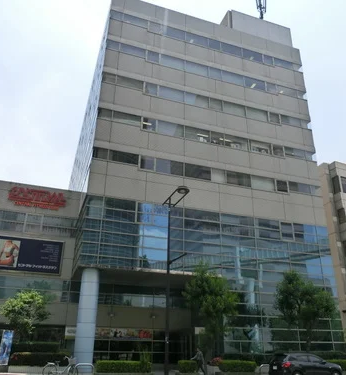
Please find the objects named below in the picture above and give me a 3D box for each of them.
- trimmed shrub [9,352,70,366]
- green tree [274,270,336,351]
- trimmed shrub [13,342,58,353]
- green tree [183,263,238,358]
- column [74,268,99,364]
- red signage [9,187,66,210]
[{"bbox_3d":[-8.582,11.130,23.418,3.893,0.779,1.000,9,-25,-17],"label":"trimmed shrub"},{"bbox_3d":[10.428,10.284,28.180,4.600,7.535,4.300,9,-25,-17],"label":"green tree"},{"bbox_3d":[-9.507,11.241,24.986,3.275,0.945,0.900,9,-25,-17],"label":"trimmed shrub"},{"bbox_3d":[2.729,9.253,26.196,3.800,7.561,3.700,1,-24,0],"label":"green tree"},{"bbox_3d":[-5.979,9.189,25.313,1.250,6.790,1.250,9,-25,-17],"label":"column"},{"bbox_3d":[-11.851,1.012,31.908,4.672,1.771,0.200,9,-25,-17],"label":"red signage"}]

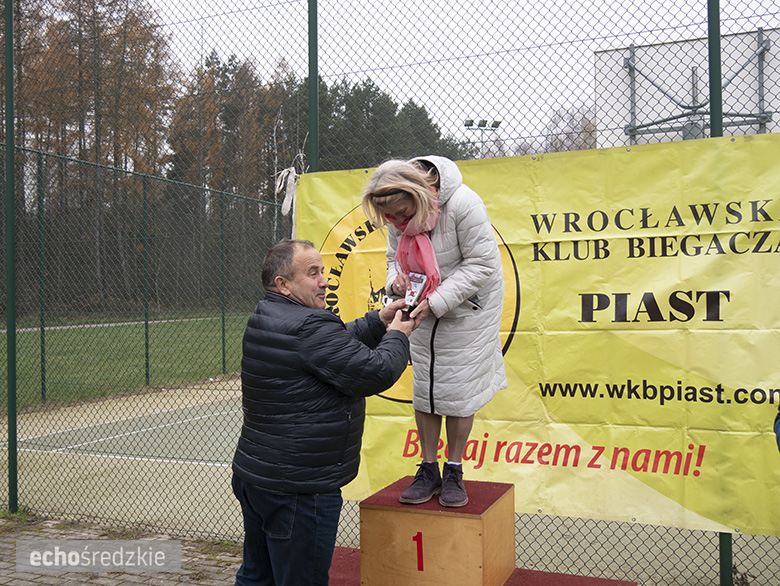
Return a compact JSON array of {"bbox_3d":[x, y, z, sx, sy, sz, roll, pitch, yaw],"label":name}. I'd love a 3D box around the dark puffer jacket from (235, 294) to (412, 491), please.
[{"bbox_3d":[-0.215,0.343,2.760,0.660,0.690,0.560,0,0,-32],"label":"dark puffer jacket"}]

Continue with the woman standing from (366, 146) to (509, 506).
[{"bbox_3d":[0.190,0.145,3.220,0.530,1.430,0.570,-1,0,41],"label":"woman standing"}]

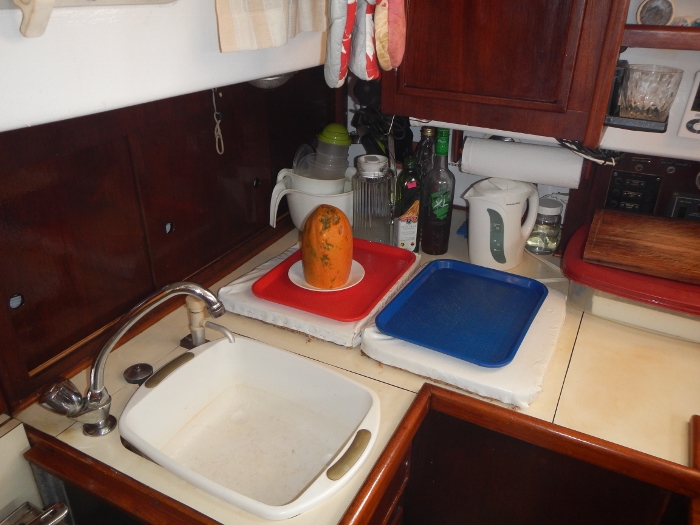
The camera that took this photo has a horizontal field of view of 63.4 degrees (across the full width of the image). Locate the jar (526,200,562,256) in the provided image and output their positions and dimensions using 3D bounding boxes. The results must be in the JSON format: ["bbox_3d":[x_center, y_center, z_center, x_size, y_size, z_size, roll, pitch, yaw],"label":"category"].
[{"bbox_3d":[0.518,-0.099,1.483,0.090,0.130,0.090,0,27,0],"label":"jar"}]

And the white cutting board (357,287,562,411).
[{"bbox_3d":[0.249,0.119,1.156,0.340,0.038,0.362,14,30,25],"label":"white cutting board"}]

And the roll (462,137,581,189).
[{"bbox_3d":[0.365,-0.213,1.218,0.250,0.078,0.078,14,30,25],"label":"roll"}]

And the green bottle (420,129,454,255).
[{"bbox_3d":[0.227,-0.177,1.433,0.083,0.314,0.083,14,30,25],"label":"green bottle"}]

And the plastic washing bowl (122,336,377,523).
[{"bbox_3d":[-0.159,0.296,0.956,0.420,0.125,0.318,14,30,25],"label":"plastic washing bowl"}]

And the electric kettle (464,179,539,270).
[{"bbox_3d":[0.377,-0.105,1.409,0.182,0.208,0.140,1,27,2],"label":"electric kettle"}]

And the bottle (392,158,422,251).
[{"bbox_3d":[0.152,-0.151,1.458,0.063,0.245,0.063,14,30,25],"label":"bottle"}]

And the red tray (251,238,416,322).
[{"bbox_3d":[-0.025,0.031,1.272,0.270,0.021,0.345,14,30,25],"label":"red tray"}]

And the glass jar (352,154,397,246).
[{"bbox_3d":[0.065,-0.165,1.507,0.110,0.225,0.112,14,30,25],"label":"glass jar"}]

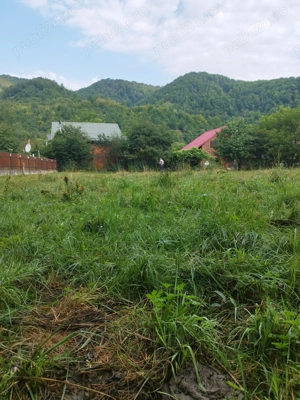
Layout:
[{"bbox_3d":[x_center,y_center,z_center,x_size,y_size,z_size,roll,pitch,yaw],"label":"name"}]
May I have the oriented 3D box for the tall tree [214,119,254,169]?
[{"bbox_3d":[11.240,-7.360,37.000,5.070,6.820,5.070,0,7,0],"label":"tall tree"}]

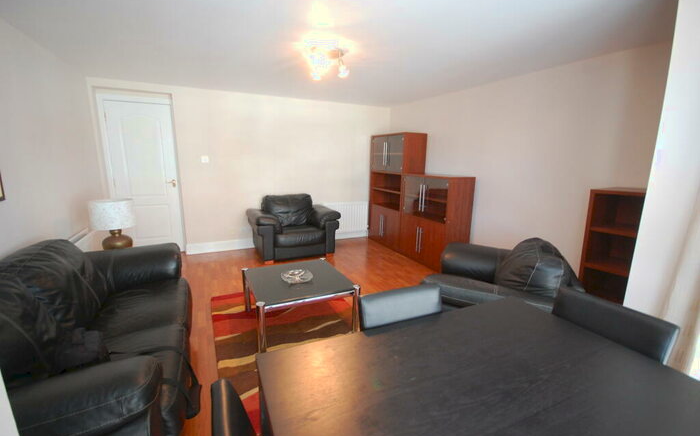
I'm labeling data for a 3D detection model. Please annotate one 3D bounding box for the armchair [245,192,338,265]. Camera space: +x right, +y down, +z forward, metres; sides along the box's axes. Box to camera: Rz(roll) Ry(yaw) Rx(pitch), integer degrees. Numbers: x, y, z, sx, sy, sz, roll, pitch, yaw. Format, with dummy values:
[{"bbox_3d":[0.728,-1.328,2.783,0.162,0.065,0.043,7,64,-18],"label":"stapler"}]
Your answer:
[{"bbox_3d":[-0.835,0.086,4.291,1.160,0.850,0.860,-4,13,-24],"label":"armchair"}]

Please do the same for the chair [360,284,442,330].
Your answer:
[{"bbox_3d":[0.323,0.757,1.177,0.430,0.850,0.500,-4,13,-23],"label":"chair"}]

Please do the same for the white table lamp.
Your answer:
[{"bbox_3d":[-2.238,0.079,2.757,0.310,0.510,0.310,-5,13,-27],"label":"white table lamp"}]

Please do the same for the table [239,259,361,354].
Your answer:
[{"bbox_3d":[-0.438,0.699,2.450,0.750,0.415,0.730,-5,13,-25],"label":"table"}]

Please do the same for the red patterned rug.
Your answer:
[{"bbox_3d":[-0.430,0.921,2.365,1.200,0.016,1.750,-5,13,-27],"label":"red patterned rug"}]

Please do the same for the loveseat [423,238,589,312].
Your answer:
[{"bbox_3d":[1.136,0.548,2.246,0.900,0.850,1.150,7,13,25],"label":"loveseat"}]

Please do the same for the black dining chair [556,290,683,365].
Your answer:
[{"bbox_3d":[0.846,0.771,1.153,0.500,0.850,0.430,-6,14,-29],"label":"black dining chair"}]

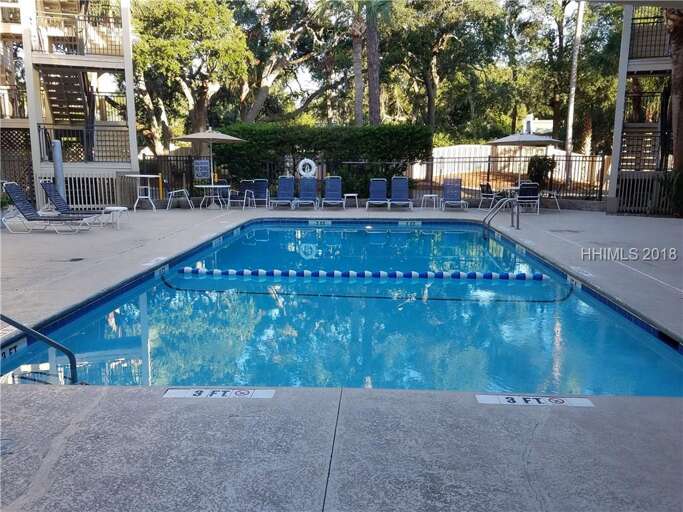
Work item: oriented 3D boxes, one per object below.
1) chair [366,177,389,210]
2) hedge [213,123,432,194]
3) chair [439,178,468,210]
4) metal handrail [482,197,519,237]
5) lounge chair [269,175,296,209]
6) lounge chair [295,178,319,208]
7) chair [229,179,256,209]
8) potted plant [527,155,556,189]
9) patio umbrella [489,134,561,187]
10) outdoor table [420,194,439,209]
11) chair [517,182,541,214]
[{"bbox_3d":[1.163,-1.980,16.250,0.690,0.910,1.450,0,11,3],"label":"chair"},{"bbox_3d":[-0.692,-3.243,17.828,7.500,2.500,1.500,1,11,4],"label":"hedge"},{"bbox_3d":[3.552,-1.946,16.198,0.730,0.940,1.300,1,11,4],"label":"chair"},{"bbox_3d":[3.712,-0.909,11.885,0.710,0.900,0.550,1,11,4],"label":"metal handrail"},{"bbox_3d":[-1.813,-1.984,16.317,0.720,1.000,1.350,1,11,4],"label":"lounge chair"},{"bbox_3d":[-1.077,-1.990,16.250,0.690,0.960,1.450,0,11,2],"label":"lounge chair"},{"bbox_3d":[-3.040,-1.827,15.750,0.600,0.860,0.650,5,12,26],"label":"chair"},{"bbox_3d":[6.200,-2.289,15.900,0.850,1.580,0.850,0,11,0],"label":"potted plant"},{"bbox_3d":[5.494,-2.593,15.500,2.300,2.340,2.300,0,11,0],"label":"patio umbrella"},{"bbox_3d":[2.900,-1.769,16.637,0.480,0.430,0.480,1,11,4],"label":"outdoor table"},{"bbox_3d":[5.240,-1.618,14.350,0.600,0.870,0.640,1,11,8],"label":"chair"}]

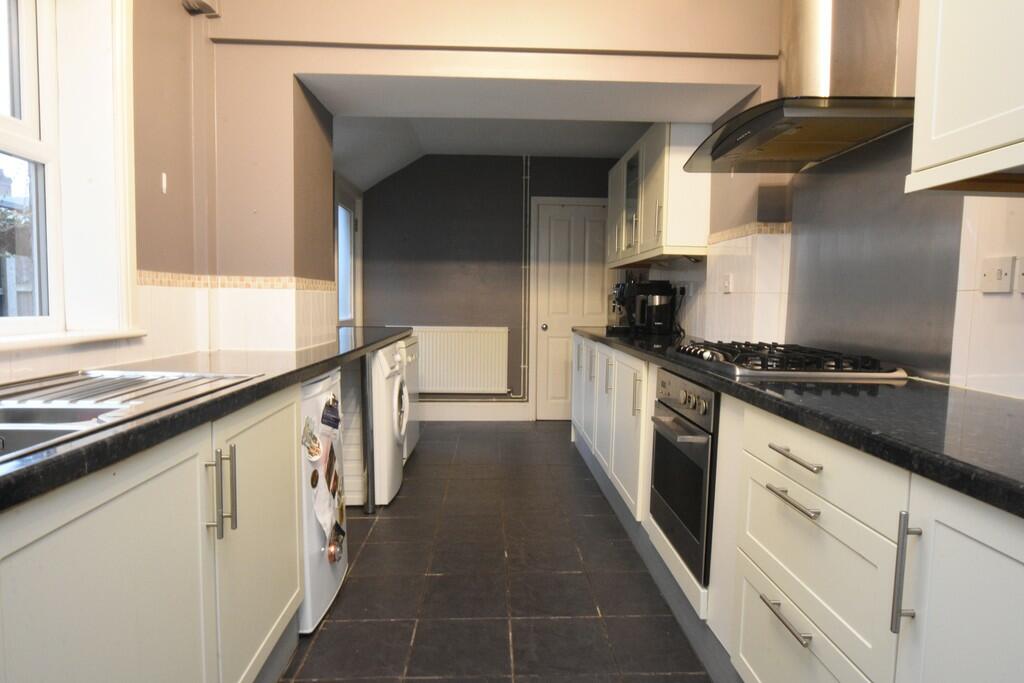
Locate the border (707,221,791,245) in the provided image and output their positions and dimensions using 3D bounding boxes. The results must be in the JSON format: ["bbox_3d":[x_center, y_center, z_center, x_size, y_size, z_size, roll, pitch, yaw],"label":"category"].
[{"bbox_3d":[1.143,-0.512,2.620,0.174,0.050,0.440,0,4,-2],"label":"border"}]

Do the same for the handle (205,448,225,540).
[{"bbox_3d":[-0.638,0.327,1.157,0.035,0.200,0.013,0,5,-2],"label":"handle"}]

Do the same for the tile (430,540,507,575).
[{"bbox_3d":[-0.193,0.966,2.402,0.331,0.010,0.311,0,4,-2],"label":"tile"}]

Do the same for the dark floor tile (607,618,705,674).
[{"bbox_3d":[0.478,1.016,1.819,0.284,0.010,0.305,0,4,-2],"label":"dark floor tile"}]

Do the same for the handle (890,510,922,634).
[{"bbox_3d":[0.624,0.364,0.853,0.038,0.195,0.014,0,4,-2],"label":"handle"}]

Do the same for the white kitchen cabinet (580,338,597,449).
[{"bbox_3d":[0.784,0.327,3.542,0.570,0.704,0.491,0,5,-2],"label":"white kitchen cabinet"}]

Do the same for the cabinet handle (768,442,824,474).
[{"bbox_3d":[0.572,0.234,1.087,0.036,0.014,0.173,0,5,-2],"label":"cabinet handle"}]

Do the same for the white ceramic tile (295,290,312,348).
[{"bbox_3d":[-0.894,-0.096,2.318,0.010,0.247,0.189,0,4,-2],"label":"white ceramic tile"}]

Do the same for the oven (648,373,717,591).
[{"bbox_3d":[0.834,0.424,1.897,0.565,0.601,0.555,0,4,-2],"label":"oven"}]

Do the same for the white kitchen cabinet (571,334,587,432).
[{"bbox_3d":[0.787,0.331,4.094,0.570,0.727,0.480,0,4,-2],"label":"white kitchen cabinet"}]

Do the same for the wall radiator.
[{"bbox_3d":[-0.558,0.167,4.930,1.050,0.600,0.090,0,5,-2],"label":"wall radiator"}]

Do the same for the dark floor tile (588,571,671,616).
[{"bbox_3d":[0.463,1.002,2.134,0.281,0.010,0.298,0,5,-2],"label":"dark floor tile"}]

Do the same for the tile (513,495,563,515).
[{"bbox_3d":[0.120,0.924,3.013,0.336,0.010,0.298,0,5,-2],"label":"tile"}]

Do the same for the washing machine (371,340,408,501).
[{"bbox_3d":[-0.921,0.465,3.226,0.600,0.850,0.600,0,5,-2],"label":"washing machine"}]

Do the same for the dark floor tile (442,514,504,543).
[{"bbox_3d":[-0.203,0.948,2.703,0.333,0.010,0.298,0,5,-2],"label":"dark floor tile"}]

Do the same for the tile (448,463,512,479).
[{"bbox_3d":[-0.231,0.875,3.615,0.357,0.010,0.305,0,4,-2],"label":"tile"}]

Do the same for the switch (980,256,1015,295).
[{"bbox_3d":[1.232,-0.169,1.368,0.012,0.087,0.080,0,5,-2],"label":"switch"}]

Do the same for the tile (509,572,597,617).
[{"bbox_3d":[0.149,0.993,2.125,0.330,0.010,0.320,0,5,-2],"label":"tile"}]

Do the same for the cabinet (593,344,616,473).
[{"bbox_3d":[0.803,0.368,3.059,0.570,0.704,0.480,0,5,-2],"label":"cabinet"}]

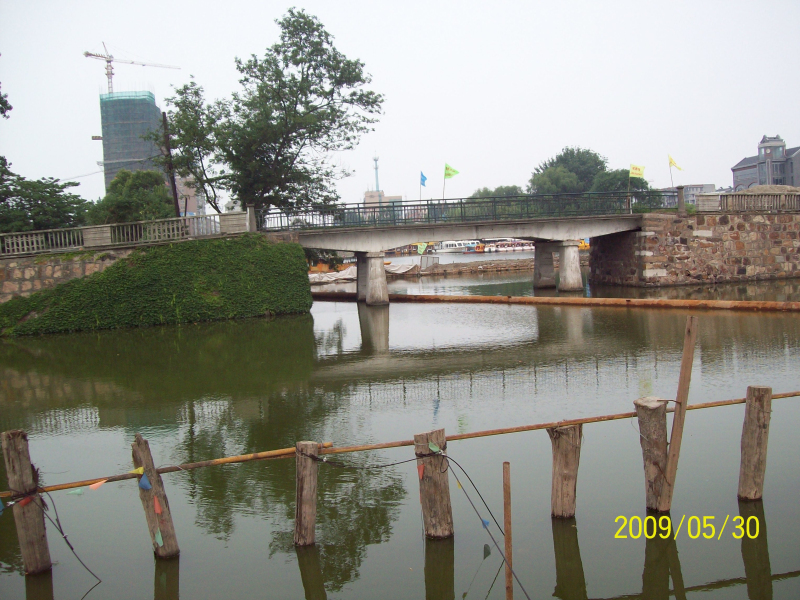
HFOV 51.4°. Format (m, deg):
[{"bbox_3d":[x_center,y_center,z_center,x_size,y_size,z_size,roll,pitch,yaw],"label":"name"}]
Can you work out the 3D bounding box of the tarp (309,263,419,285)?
[{"bbox_3d":[-3.045,-2.463,69.178,9.600,1.150,2.800,-4,4,-12],"label":"tarp"}]

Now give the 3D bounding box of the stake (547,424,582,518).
[{"bbox_3d":[1.297,1.315,6.539,0.248,0.723,0.248,0,4,10],"label":"stake"}]

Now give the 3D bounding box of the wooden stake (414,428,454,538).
[{"bbox_3d":[0.266,1.354,6.228,0.222,0.804,0.222,-6,4,2],"label":"wooden stake"}]

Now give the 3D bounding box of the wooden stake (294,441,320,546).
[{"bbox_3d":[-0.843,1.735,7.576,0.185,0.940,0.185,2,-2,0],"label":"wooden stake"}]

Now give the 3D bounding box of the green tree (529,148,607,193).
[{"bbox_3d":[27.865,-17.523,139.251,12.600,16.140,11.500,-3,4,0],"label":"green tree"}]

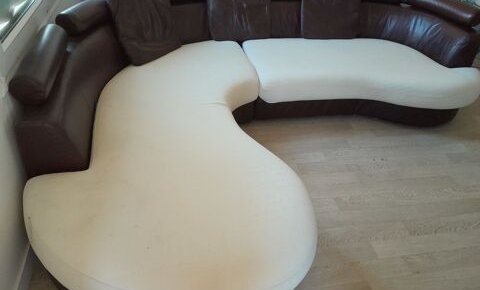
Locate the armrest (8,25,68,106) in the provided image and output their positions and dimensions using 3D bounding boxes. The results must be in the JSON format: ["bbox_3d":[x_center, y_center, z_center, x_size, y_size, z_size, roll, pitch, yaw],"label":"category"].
[{"bbox_3d":[-0.921,-0.420,1.721,0.134,0.131,0.730,-3,38,-13],"label":"armrest"}]

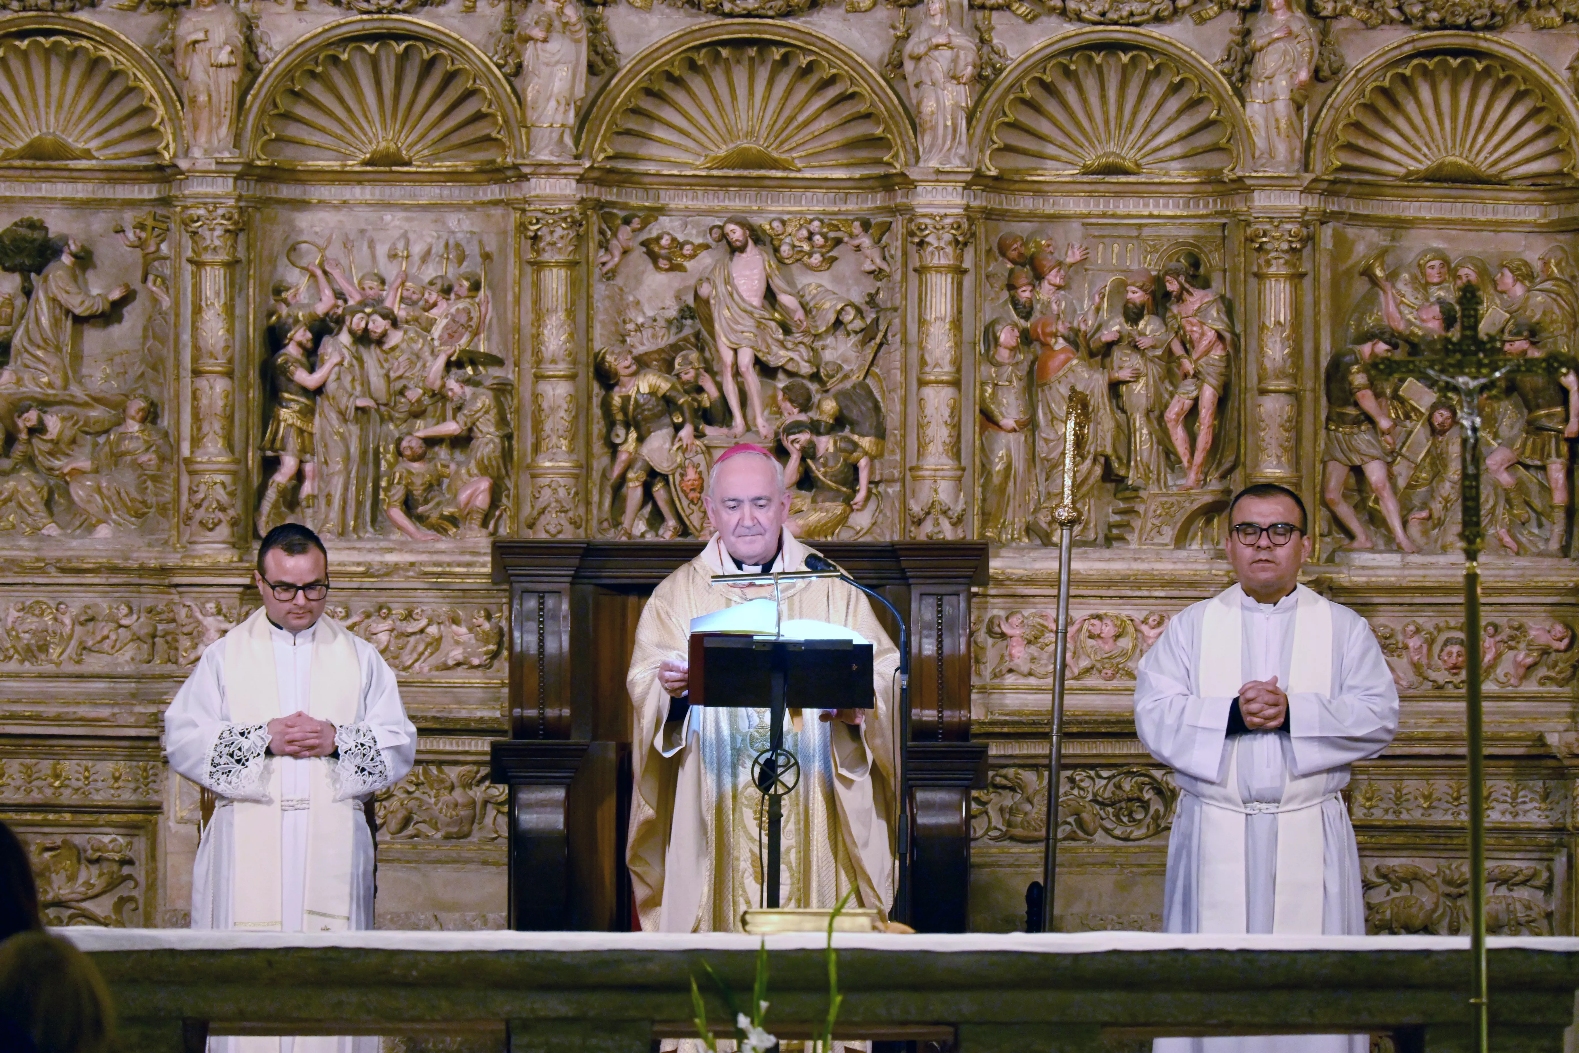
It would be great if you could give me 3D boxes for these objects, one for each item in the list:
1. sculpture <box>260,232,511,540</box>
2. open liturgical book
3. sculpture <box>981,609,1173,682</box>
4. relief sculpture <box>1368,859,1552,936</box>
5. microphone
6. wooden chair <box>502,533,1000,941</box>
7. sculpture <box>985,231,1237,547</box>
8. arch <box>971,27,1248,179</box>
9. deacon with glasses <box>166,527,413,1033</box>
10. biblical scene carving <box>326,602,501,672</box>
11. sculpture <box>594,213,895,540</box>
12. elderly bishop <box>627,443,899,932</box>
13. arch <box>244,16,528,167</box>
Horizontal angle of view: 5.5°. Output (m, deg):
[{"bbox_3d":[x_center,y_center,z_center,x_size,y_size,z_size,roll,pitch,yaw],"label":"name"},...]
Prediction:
[{"bbox_3d":[-0.856,-0.303,34.700,0.530,0.660,0.170,0,-1,0],"label":"sculpture"},{"bbox_3d":[-0.022,0.251,33.150,0.370,0.080,0.270,0,-29,0],"label":"open liturgical book"},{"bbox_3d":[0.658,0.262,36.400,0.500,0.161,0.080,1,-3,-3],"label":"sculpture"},{"bbox_3d":[1.482,0.848,36.500,0.416,0.213,0.080,1,-3,-3],"label":"relief sculpture"},{"bbox_3d":[0.176,0.762,33.200,0.340,1.420,0.250,-1,-2,41],"label":"microphone"},{"bbox_3d":[-0.111,0.777,35.700,1.087,1.463,0.750,0,-3,0],"label":"wooden chair"},{"bbox_3d":[0.678,-0.289,34.700,0.530,0.665,0.170,0,-1,0],"label":"sculpture"},{"bbox_3d":[0.709,-0.938,36.500,0.616,0.328,0.200,1,-3,-3],"label":"arch"},{"bbox_3d":[-1.033,0.848,34.000,0.520,1.700,0.430,0,-1,-5],"label":"deacon with glasses"},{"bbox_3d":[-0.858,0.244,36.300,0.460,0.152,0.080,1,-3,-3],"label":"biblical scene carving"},{"bbox_3d":[-0.098,-0.329,36.400,0.674,0.728,0.170,1,-3,-3],"label":"sculpture"},{"bbox_3d":[-0.054,0.682,33.550,0.560,1.700,0.480,0,-1,0],"label":"elderly bishop"},{"bbox_3d":[-0.908,-0.957,36.400,0.628,0.333,0.200,1,-3,-3],"label":"arch"}]

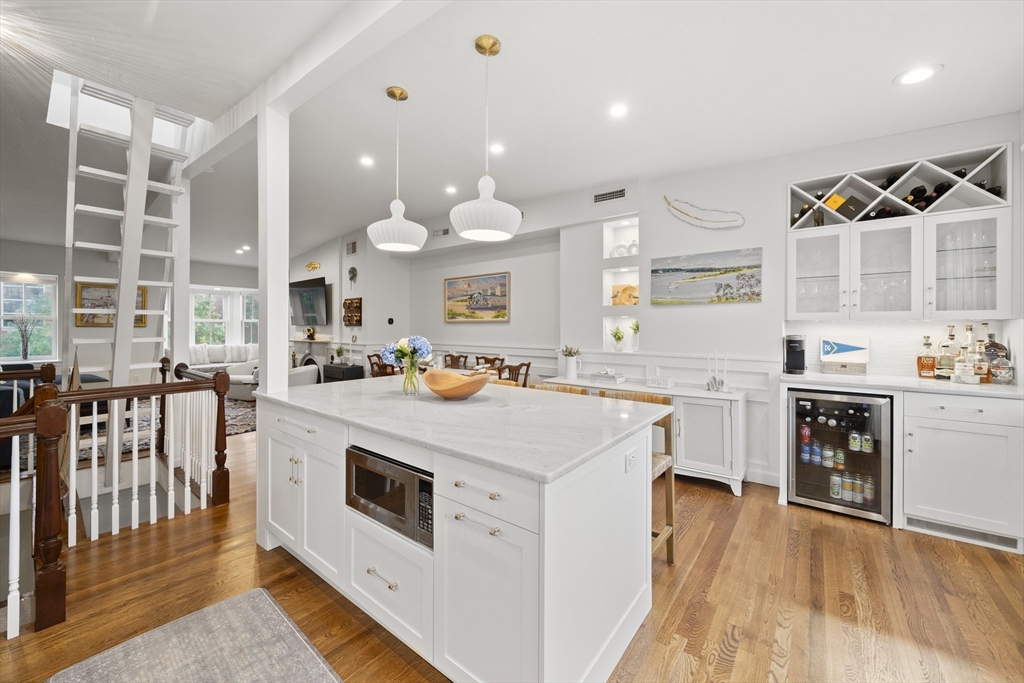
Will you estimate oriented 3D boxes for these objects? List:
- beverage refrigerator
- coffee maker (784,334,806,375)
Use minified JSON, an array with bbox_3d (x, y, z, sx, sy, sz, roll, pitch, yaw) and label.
[{"bbox_3d":[2.444,0.794,2.822,0.530,0.830,0.540,1,2,37],"label":"beverage refrigerator"},{"bbox_3d":[2.336,0.103,3.045,0.118,0.310,0.280,1,2,37],"label":"coffee maker"}]

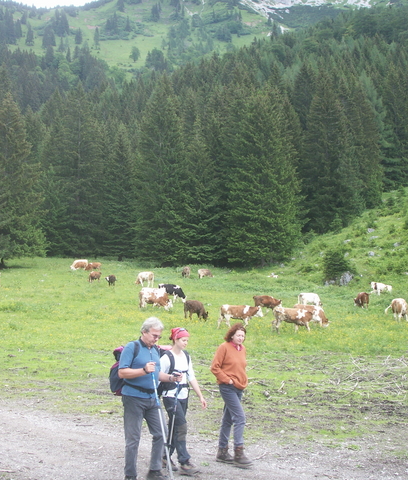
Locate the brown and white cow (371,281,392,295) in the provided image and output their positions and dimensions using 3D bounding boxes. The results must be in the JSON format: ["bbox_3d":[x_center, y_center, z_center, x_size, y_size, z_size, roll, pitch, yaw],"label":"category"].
[{"bbox_3d":[16.300,4.466,63.000,2.100,1.300,0.650,2,-3,-33],"label":"brown and white cow"}]

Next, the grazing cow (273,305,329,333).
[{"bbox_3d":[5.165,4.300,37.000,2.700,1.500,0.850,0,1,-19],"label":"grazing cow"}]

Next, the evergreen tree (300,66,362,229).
[{"bbox_3d":[19.756,-13.868,106.000,9.800,25.200,9.800,0,-2,0],"label":"evergreen tree"}]

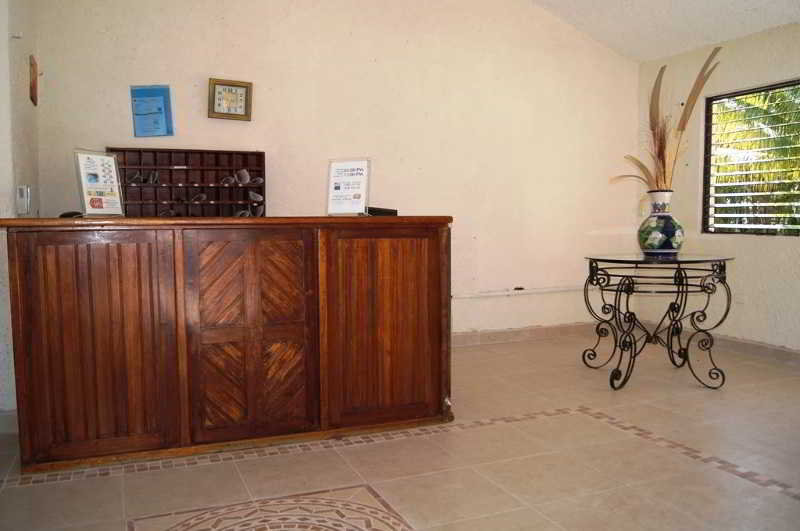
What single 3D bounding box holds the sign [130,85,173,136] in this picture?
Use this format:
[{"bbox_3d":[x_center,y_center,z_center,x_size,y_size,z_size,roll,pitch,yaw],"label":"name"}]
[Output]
[{"bbox_3d":[-1.659,-1.032,4.463,0.245,0.330,0.020,-6,6,-21],"label":"sign"}]

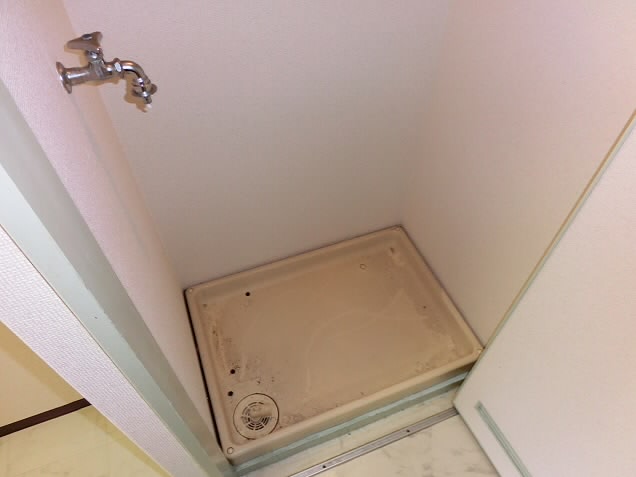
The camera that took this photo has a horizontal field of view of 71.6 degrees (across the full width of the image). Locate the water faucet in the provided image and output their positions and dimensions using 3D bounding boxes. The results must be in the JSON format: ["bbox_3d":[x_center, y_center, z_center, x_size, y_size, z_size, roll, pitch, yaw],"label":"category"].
[{"bbox_3d":[-0.321,-0.250,0.676,0.125,0.135,0.057,-17,52,-14],"label":"water faucet"}]

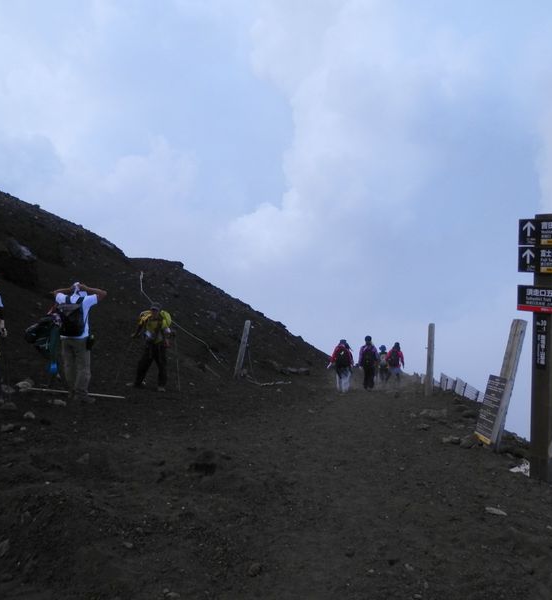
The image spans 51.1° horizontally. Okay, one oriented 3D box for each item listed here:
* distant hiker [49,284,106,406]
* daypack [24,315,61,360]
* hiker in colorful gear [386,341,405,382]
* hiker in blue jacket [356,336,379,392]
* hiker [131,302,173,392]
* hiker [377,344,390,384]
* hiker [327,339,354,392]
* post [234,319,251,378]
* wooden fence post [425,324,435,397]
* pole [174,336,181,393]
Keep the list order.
[{"bbox_3d":[-2.570,0.552,7.500,0.660,1.580,0.450,-1,6,13],"label":"distant hiker"},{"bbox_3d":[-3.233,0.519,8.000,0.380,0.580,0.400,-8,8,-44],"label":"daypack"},{"bbox_3d":[4.633,2.442,22.400,0.640,1.600,0.500,-1,6,6],"label":"hiker in colorful gear"},{"bbox_3d":[2.818,1.919,17.600,0.600,1.650,0.480,-2,6,3],"label":"hiker in blue jacket"},{"bbox_3d":[-2.133,0.814,9.900,0.650,1.500,0.520,-3,6,-6],"label":"hiker"},{"bbox_3d":[4.344,2.583,23.500,0.520,1.550,0.460,-1,6,6],"label":"hiker"},{"bbox_3d":[1.927,1.942,17.000,0.680,1.600,0.520,-1,6,5],"label":"hiker"},{"bbox_3d":[-0.823,1.229,14.200,0.150,1.480,0.150,11,5,0],"label":"post"},{"bbox_3d":[3.061,1.184,11.500,0.135,1.450,0.135,2,6,0],"label":"wooden fence post"},{"bbox_3d":[-1.790,1.172,10.500,0.050,1.070,0.050,-5,5,0],"label":"pole"}]

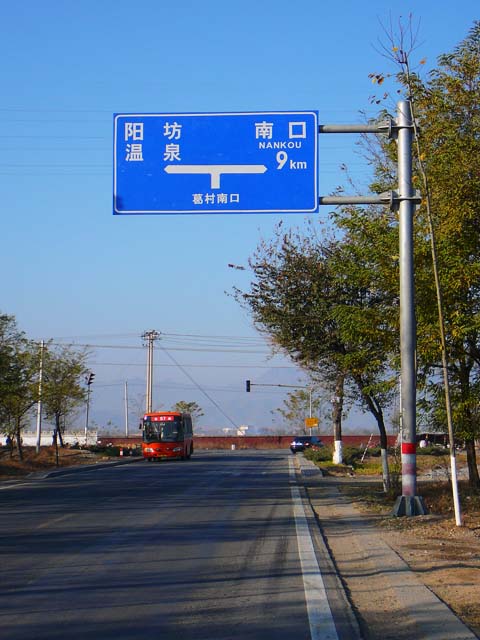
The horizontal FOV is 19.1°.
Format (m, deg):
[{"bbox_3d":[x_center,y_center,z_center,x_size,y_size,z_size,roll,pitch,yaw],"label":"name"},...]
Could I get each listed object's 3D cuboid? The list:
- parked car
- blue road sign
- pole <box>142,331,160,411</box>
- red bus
[{"bbox_3d":[5.499,10.092,115.058,1.750,1.450,4.500,-2,-5,20],"label":"parked car"},{"bbox_3d":[-0.464,-3.069,27.850,4.000,2.000,0.100,0,-5,3],"label":"blue road sign"},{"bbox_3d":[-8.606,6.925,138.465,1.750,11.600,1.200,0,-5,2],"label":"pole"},{"bbox_3d":[-4.377,7.199,88.002,2.500,2.950,8.800,0,-5,1],"label":"red bus"}]

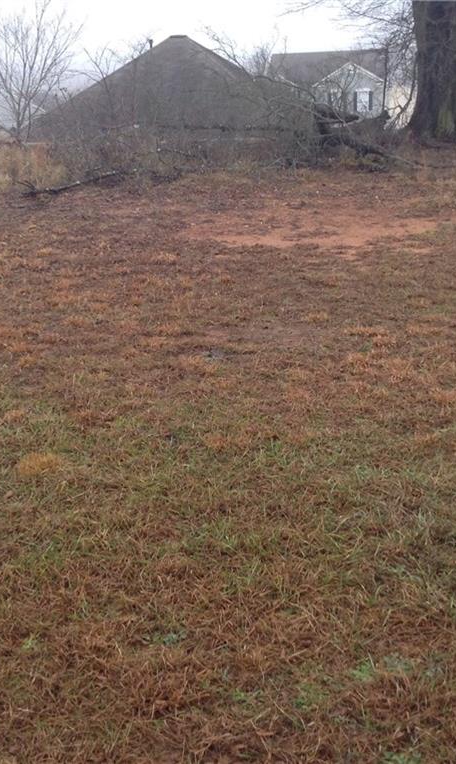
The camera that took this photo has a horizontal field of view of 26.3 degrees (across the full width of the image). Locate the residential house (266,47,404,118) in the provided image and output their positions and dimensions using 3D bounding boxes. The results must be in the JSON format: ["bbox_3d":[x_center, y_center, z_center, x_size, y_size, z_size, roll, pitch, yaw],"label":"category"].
[{"bbox_3d":[8.060,-20.962,73.621,10.000,7.600,9.000,1,17,9],"label":"residential house"}]

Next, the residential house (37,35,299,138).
[{"bbox_3d":[-2.076,-12.442,44.414,11.700,6.200,11.400,1,17,9],"label":"residential house"}]

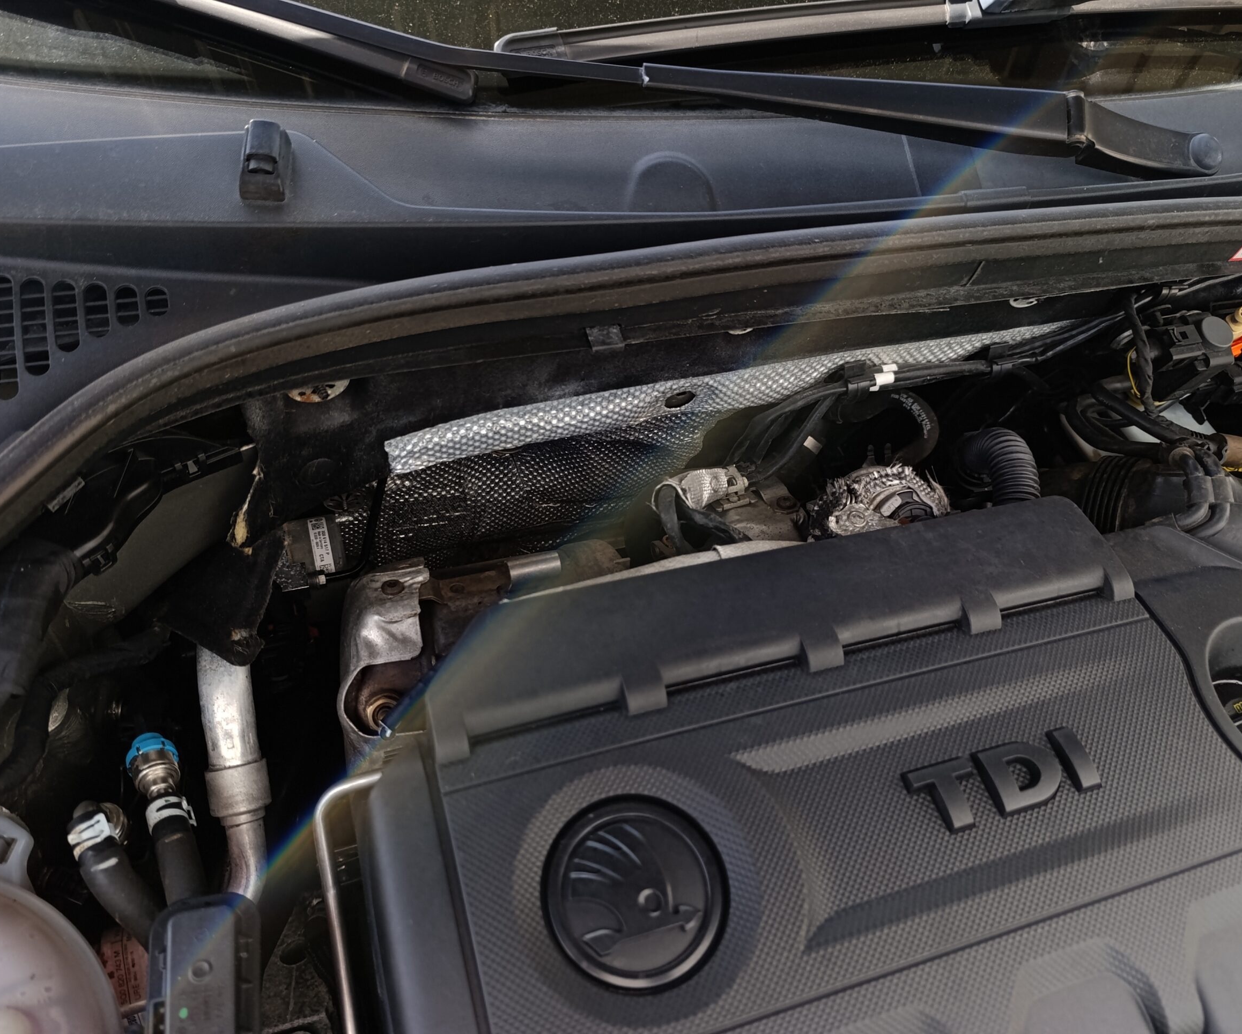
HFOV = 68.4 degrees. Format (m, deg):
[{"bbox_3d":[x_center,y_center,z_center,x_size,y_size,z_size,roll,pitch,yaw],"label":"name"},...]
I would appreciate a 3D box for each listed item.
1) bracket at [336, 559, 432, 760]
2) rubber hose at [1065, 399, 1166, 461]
[{"bbox_3d":[-0.150,0.090,0.580,0.065,0.100,0.080,-12,44,-13],"label":"bracket"},{"bbox_3d":[0.358,-0.062,0.660,0.070,0.032,0.045,-12,44,-13],"label":"rubber hose"}]

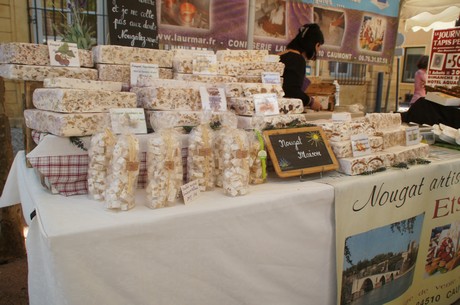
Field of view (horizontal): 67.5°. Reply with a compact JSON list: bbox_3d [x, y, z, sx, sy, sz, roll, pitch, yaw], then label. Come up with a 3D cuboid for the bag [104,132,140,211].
[{"bbox_3d":[-0.317,0.050,1.013,0.093,0.218,0.060,-8,12,-40],"label":"bag"}]

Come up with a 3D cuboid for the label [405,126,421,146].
[{"bbox_3d":[1.062,-0.096,2.000,0.140,0.104,0.005,-5,1,-31],"label":"label"}]

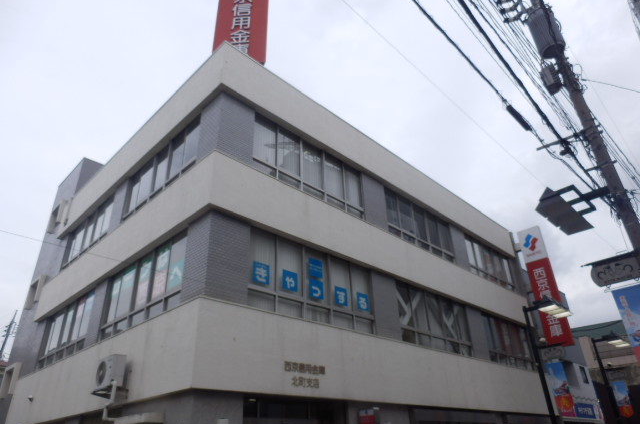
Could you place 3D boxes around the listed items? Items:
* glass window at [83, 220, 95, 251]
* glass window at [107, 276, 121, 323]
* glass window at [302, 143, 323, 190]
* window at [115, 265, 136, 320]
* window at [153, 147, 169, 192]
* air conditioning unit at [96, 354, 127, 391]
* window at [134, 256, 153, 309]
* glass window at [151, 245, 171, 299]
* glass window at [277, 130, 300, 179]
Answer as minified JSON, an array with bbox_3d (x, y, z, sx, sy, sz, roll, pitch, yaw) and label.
[{"bbox_3d":[-8.584,0.819,16.513,0.712,1.189,0.080,-27,-37,37],"label":"glass window"},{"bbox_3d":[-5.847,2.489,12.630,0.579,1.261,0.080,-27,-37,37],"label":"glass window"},{"bbox_3d":[-0.210,-1.412,13.432,0.080,1.433,0.834,-27,-37,37],"label":"glass window"},{"bbox_3d":[-5.304,2.203,12.168,0.956,1.261,0.080,-27,-37,37],"label":"window"},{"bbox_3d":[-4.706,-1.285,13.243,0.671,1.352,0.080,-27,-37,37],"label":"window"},{"bbox_3d":[-4.641,3.593,9.900,0.778,0.630,0.285,-27,-37,37],"label":"air conditioning unit"},{"bbox_3d":[-4.578,1.838,11.541,0.671,1.291,0.080,-27,-37,37],"label":"window"},{"bbox_3d":[-3.920,1.489,10.982,0.722,1.301,0.080,-27,-37,37],"label":"glass window"},{"bbox_3d":[-0.877,-1.716,12.835,0.080,1.464,0.895,-27,-37,37],"label":"glass window"}]

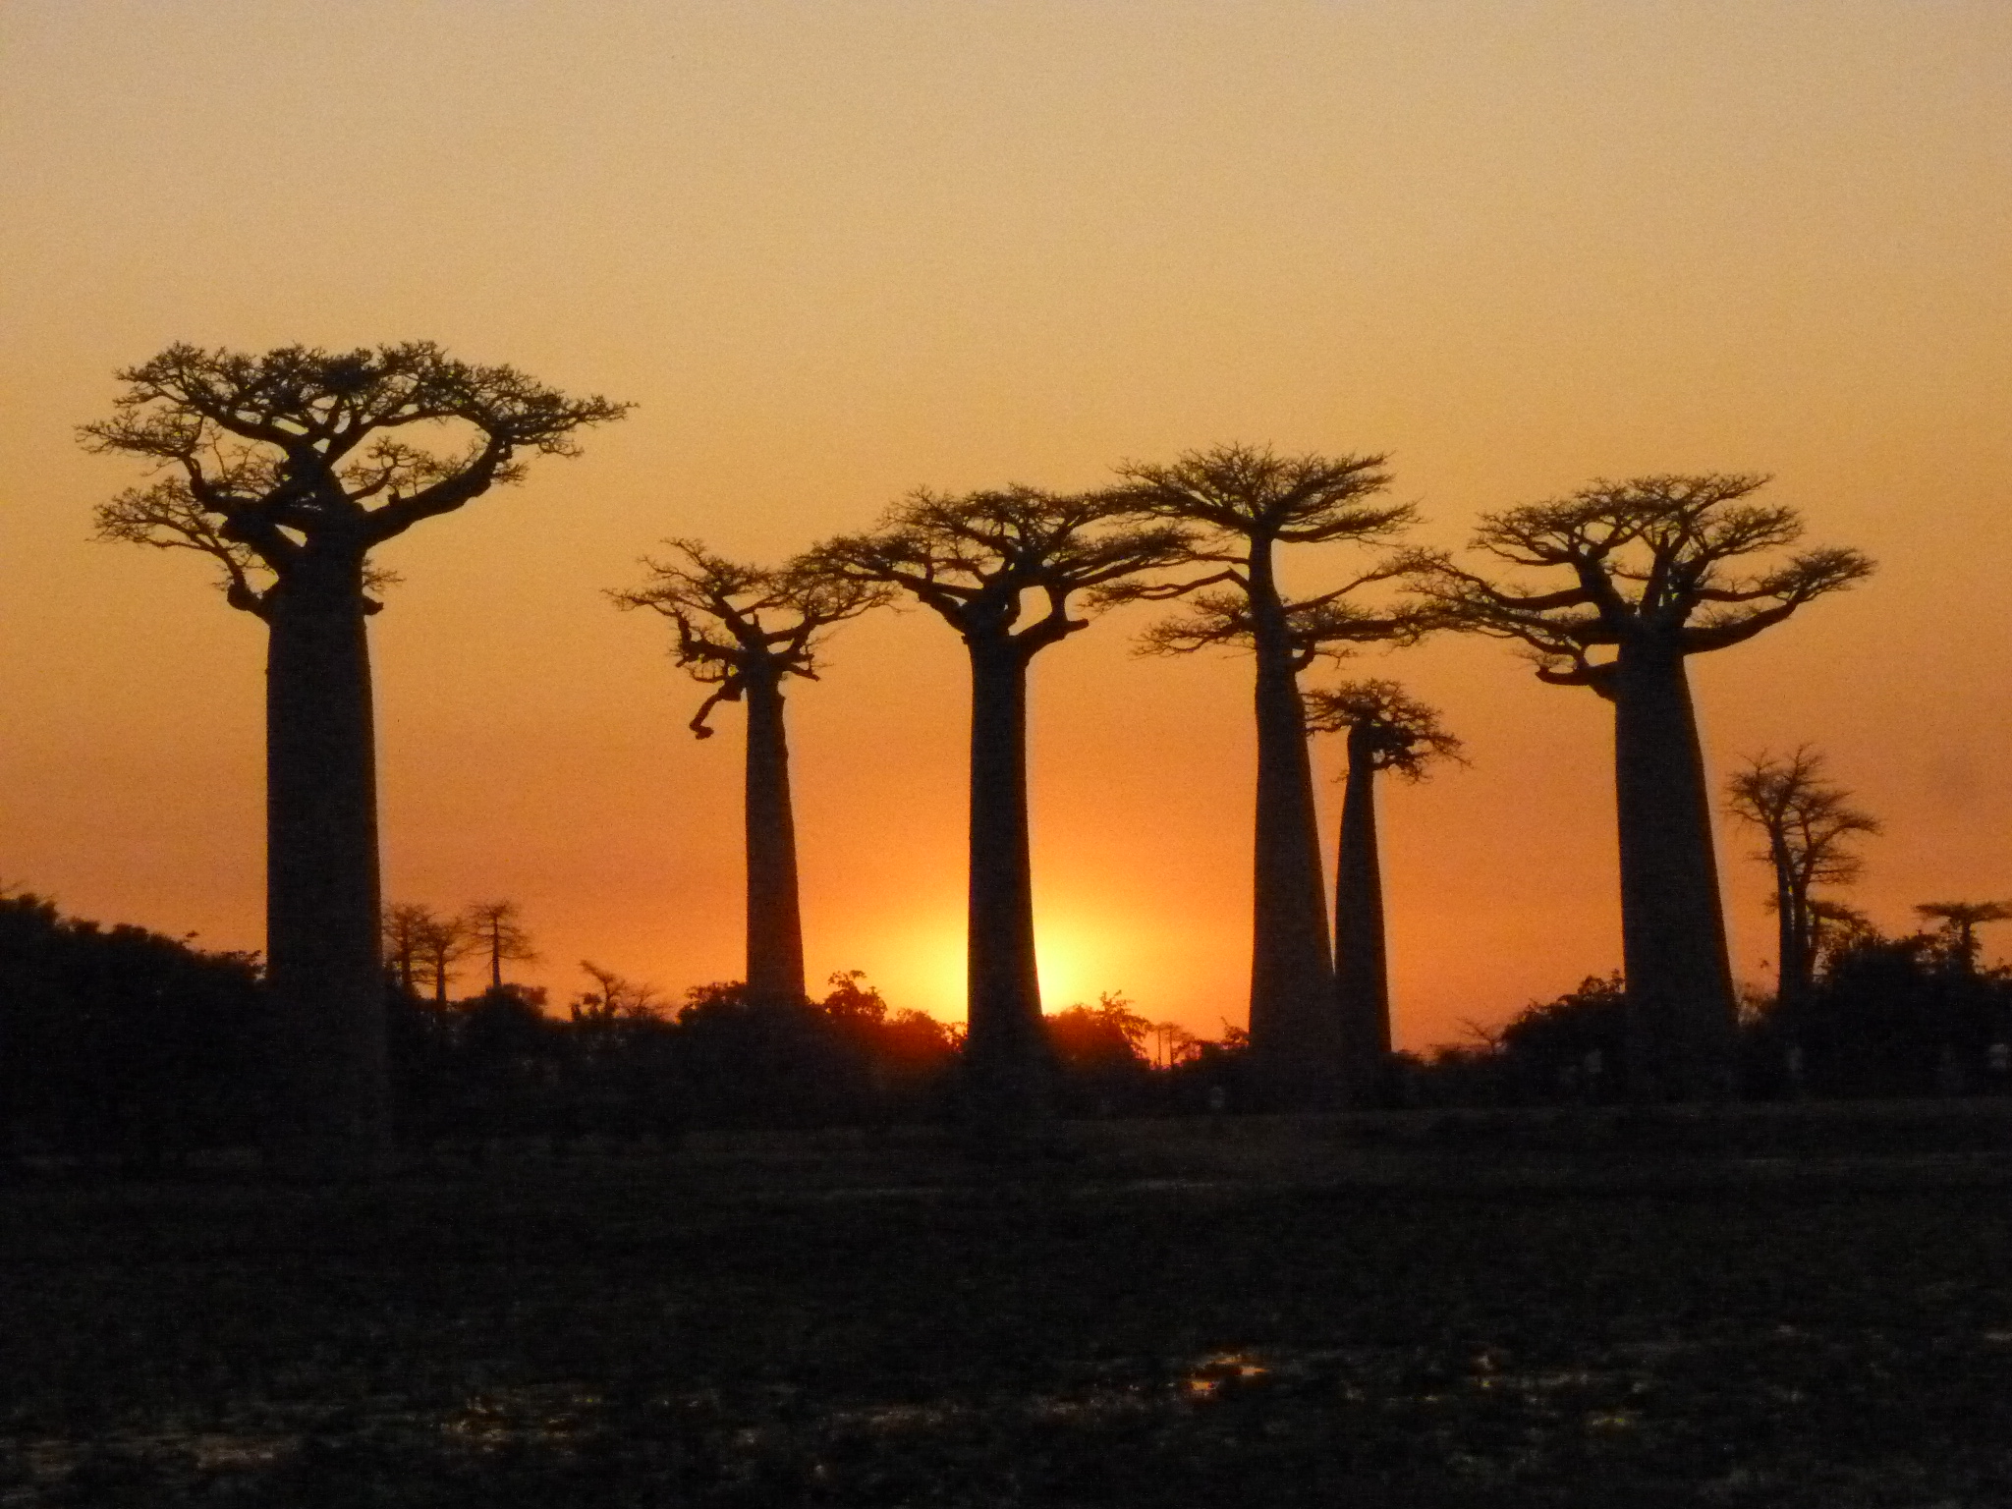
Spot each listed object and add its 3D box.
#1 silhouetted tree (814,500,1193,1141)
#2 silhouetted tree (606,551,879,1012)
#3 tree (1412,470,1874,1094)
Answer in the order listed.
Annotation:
[{"bbox_3d":[-0.195,1.538,108.000,9.255,16.278,8.977,-2,-4,0],"label":"silhouetted tree"},{"bbox_3d":[-7.582,2.116,129.000,7.896,16.838,7.659,-2,-4,0],"label":"silhouetted tree"},{"bbox_3d":[17.896,0.954,123.000,12.734,17.741,12.352,-2,-4,0],"label":"tree"}]

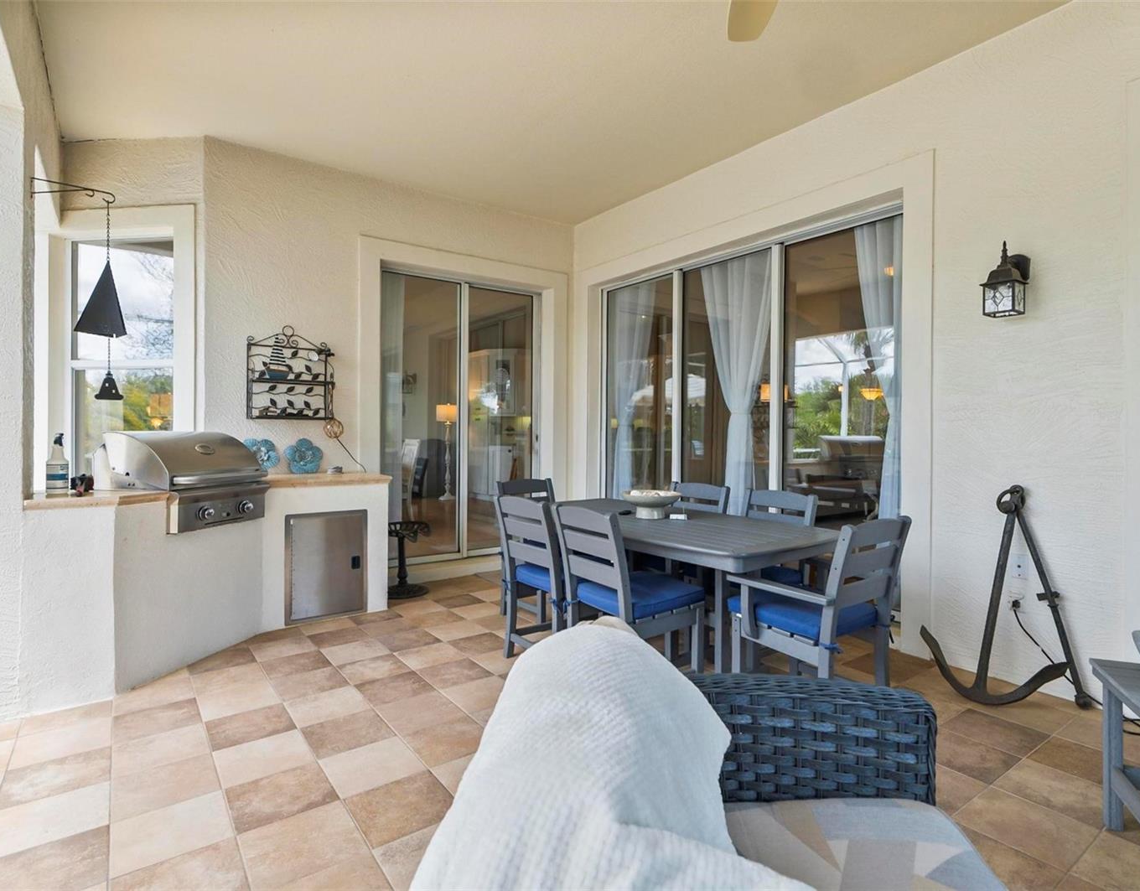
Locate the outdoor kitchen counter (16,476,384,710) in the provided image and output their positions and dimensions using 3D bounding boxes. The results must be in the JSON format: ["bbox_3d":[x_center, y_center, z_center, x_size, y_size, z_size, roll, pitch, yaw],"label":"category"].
[{"bbox_3d":[-1.981,0.689,3.586,1.860,0.920,1.170,0,1,-37],"label":"outdoor kitchen counter"}]

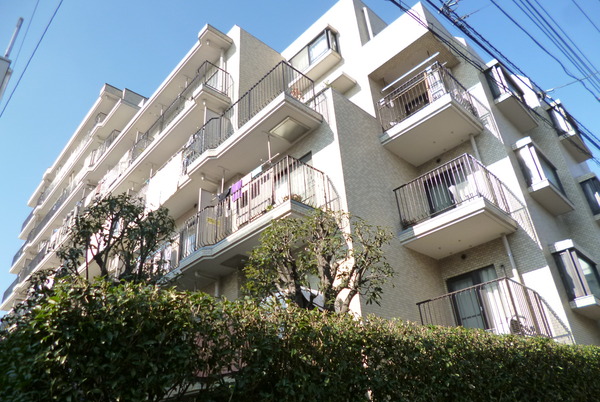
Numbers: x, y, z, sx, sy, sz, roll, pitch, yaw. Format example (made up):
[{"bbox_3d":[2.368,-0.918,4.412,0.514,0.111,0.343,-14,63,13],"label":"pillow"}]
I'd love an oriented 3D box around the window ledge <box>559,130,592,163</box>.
[{"bbox_3d":[8.667,-1.662,13.000,1.735,0.157,0.421,24,-40,-38],"label":"window ledge"}]

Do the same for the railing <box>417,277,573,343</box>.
[{"bbox_3d":[3.753,2.647,8.482,1.740,1.390,2.020,22,-38,-39],"label":"railing"}]

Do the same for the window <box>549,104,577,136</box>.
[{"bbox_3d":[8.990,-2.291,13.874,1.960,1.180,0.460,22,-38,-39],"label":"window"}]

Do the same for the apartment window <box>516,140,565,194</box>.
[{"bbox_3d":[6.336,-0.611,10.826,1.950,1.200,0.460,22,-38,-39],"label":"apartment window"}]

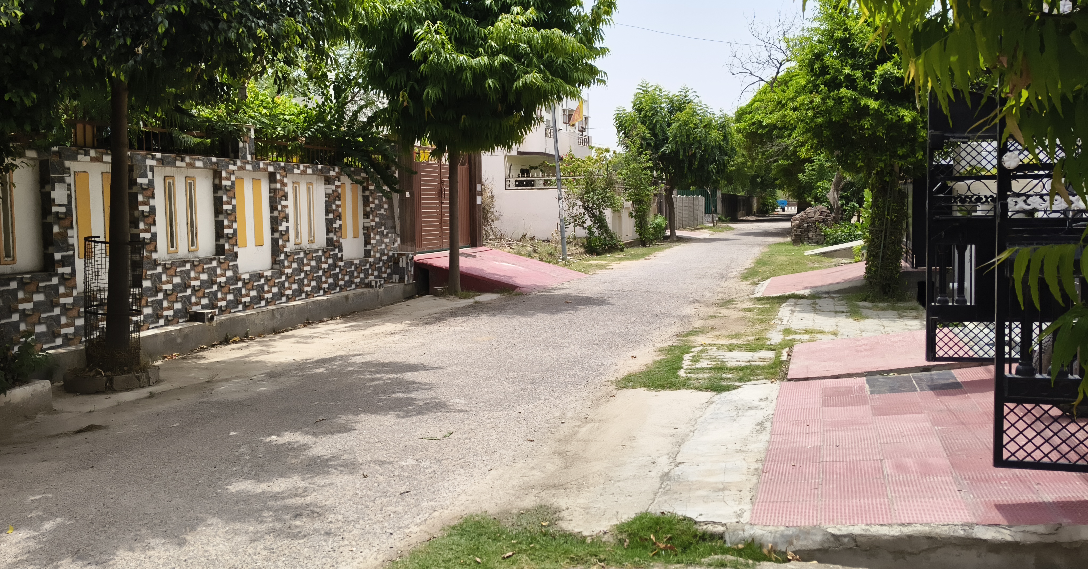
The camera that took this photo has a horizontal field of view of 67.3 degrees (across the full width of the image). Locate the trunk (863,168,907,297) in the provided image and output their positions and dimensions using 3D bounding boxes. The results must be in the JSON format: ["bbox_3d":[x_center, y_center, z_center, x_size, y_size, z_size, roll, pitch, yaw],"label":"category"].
[{"bbox_3d":[5.051,-0.763,12.050,0.580,1.928,0.550,1,6,18],"label":"trunk"}]

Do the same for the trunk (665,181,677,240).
[{"bbox_3d":[4.795,-2.774,30.884,0.360,2.240,0.330,0,6,18],"label":"trunk"}]

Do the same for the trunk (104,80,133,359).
[{"bbox_3d":[-3.469,-0.485,6.677,0.230,2.363,0.220,5,6,18],"label":"trunk"}]

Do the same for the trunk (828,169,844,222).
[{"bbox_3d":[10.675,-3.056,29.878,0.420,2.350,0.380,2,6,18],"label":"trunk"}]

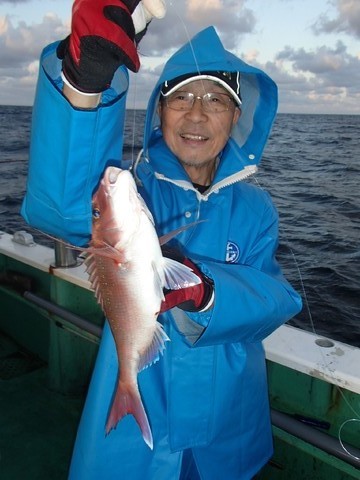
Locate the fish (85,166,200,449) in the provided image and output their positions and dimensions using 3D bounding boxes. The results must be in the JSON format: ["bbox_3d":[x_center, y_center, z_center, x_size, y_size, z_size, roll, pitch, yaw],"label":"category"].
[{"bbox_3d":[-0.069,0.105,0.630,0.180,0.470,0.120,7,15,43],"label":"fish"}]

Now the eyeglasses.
[{"bbox_3d":[0.045,-0.275,0.801,0.138,0.042,0.140,5,12,7],"label":"eyeglasses"}]

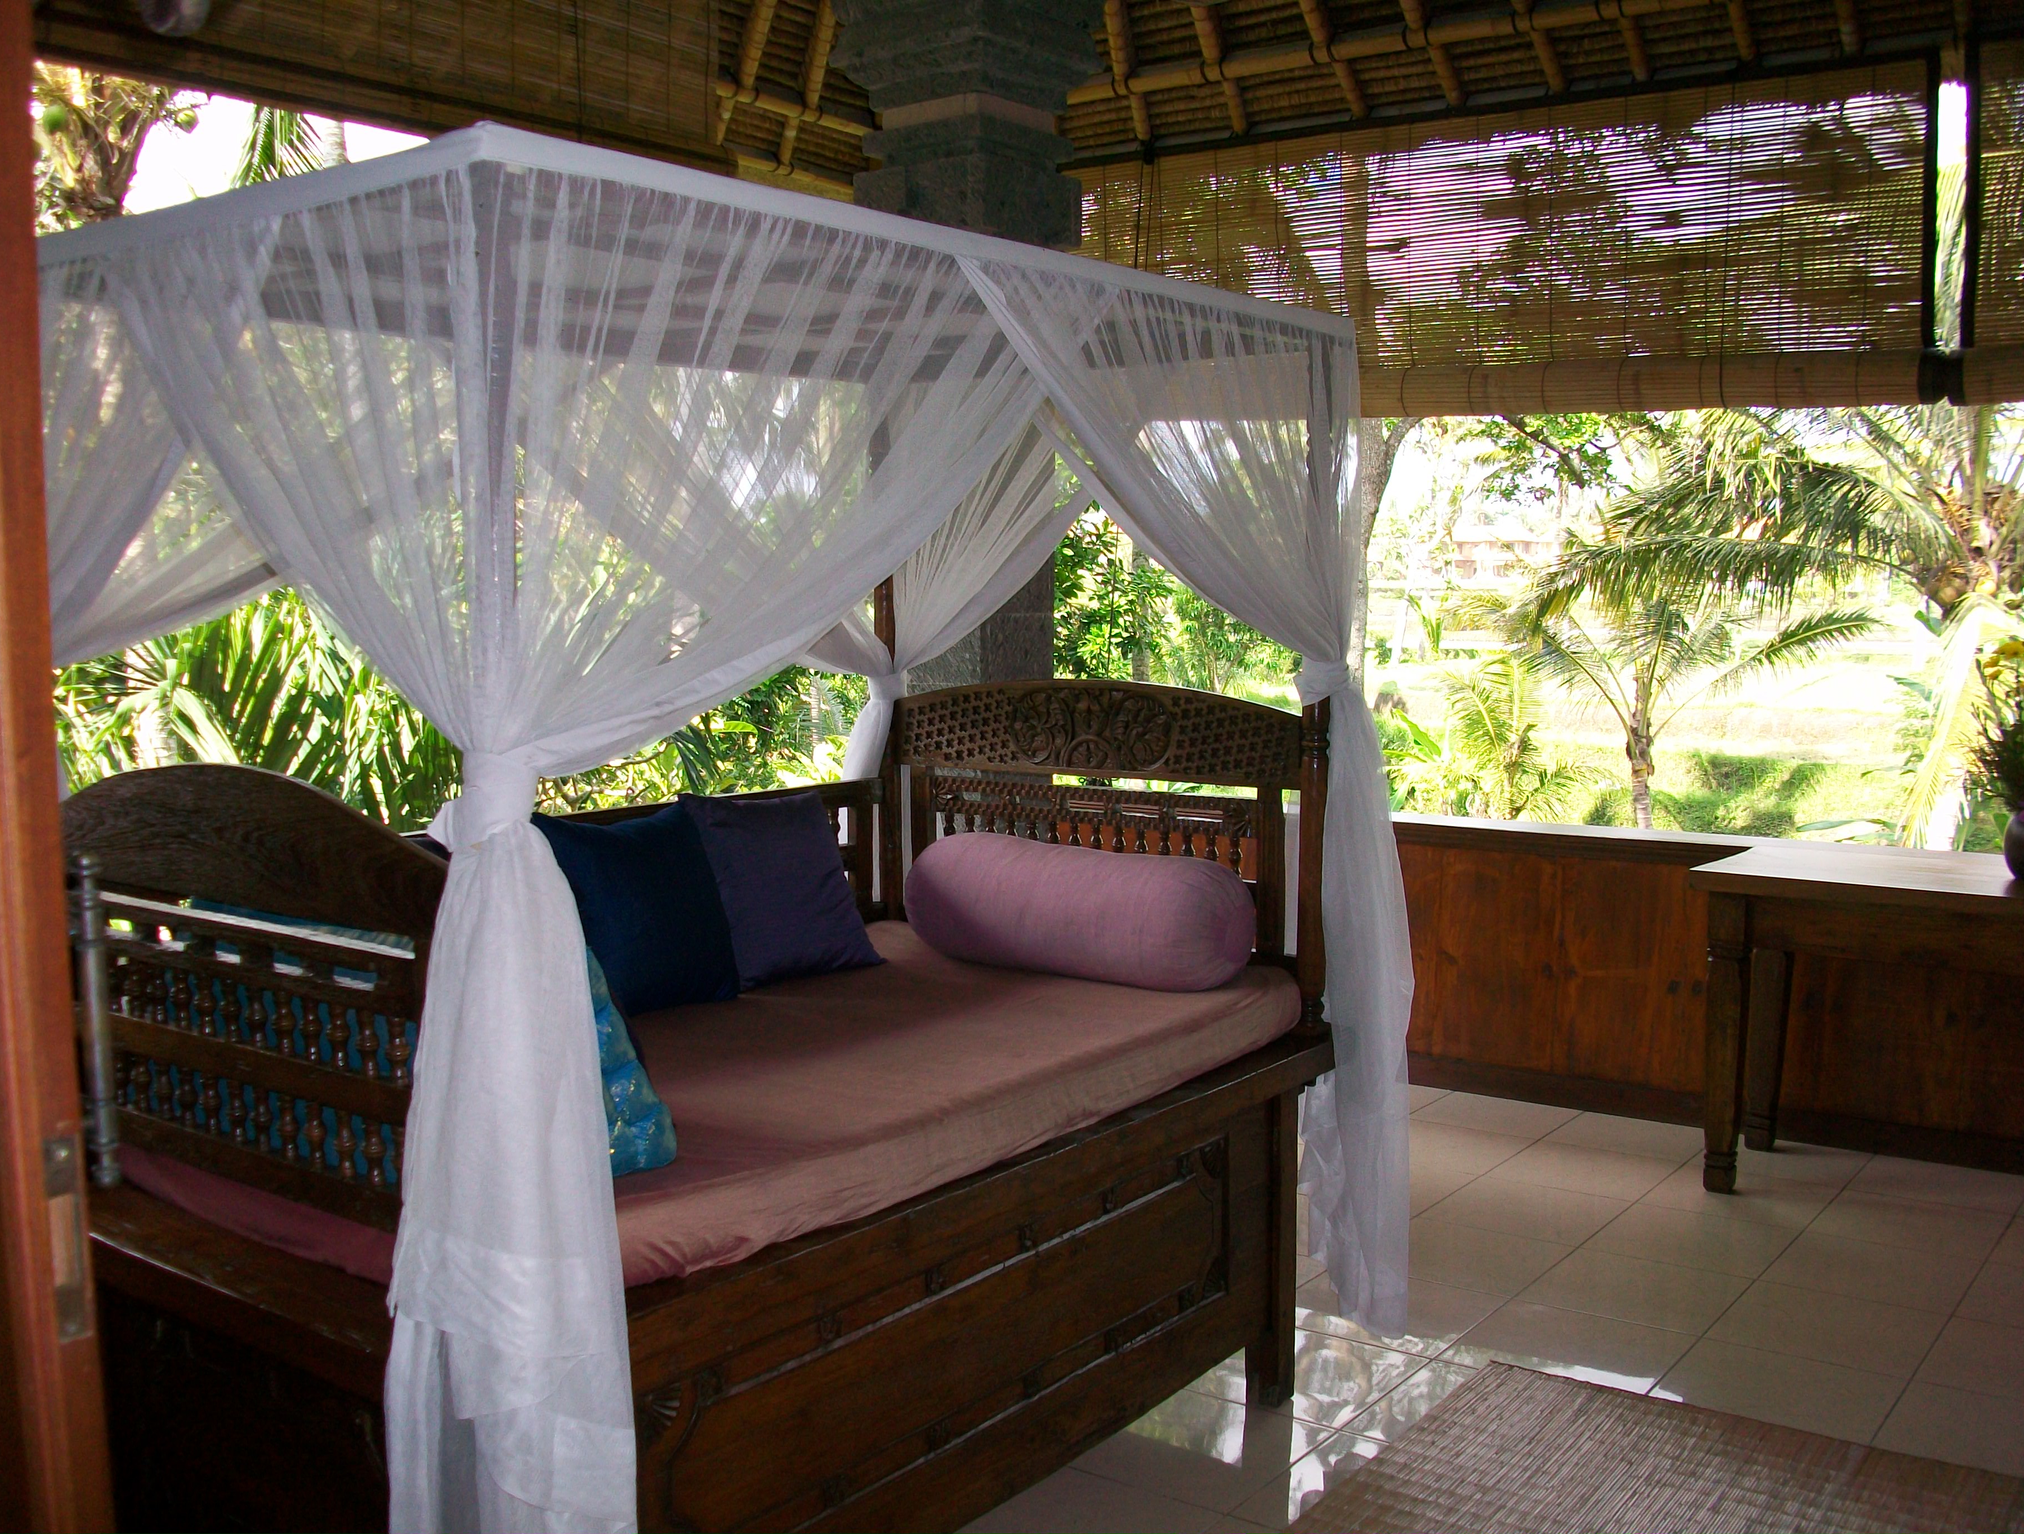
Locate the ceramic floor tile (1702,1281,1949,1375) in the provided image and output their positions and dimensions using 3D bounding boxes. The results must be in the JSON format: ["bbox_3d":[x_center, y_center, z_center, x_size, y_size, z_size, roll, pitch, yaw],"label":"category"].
[{"bbox_3d":[1.685,1.163,3.905,0.400,0.010,0.400,2,6,37],"label":"ceramic floor tile"}]

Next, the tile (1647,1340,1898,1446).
[{"bbox_3d":[1.446,1.193,3.586,0.400,0.010,0.400,2,6,37],"label":"tile"}]

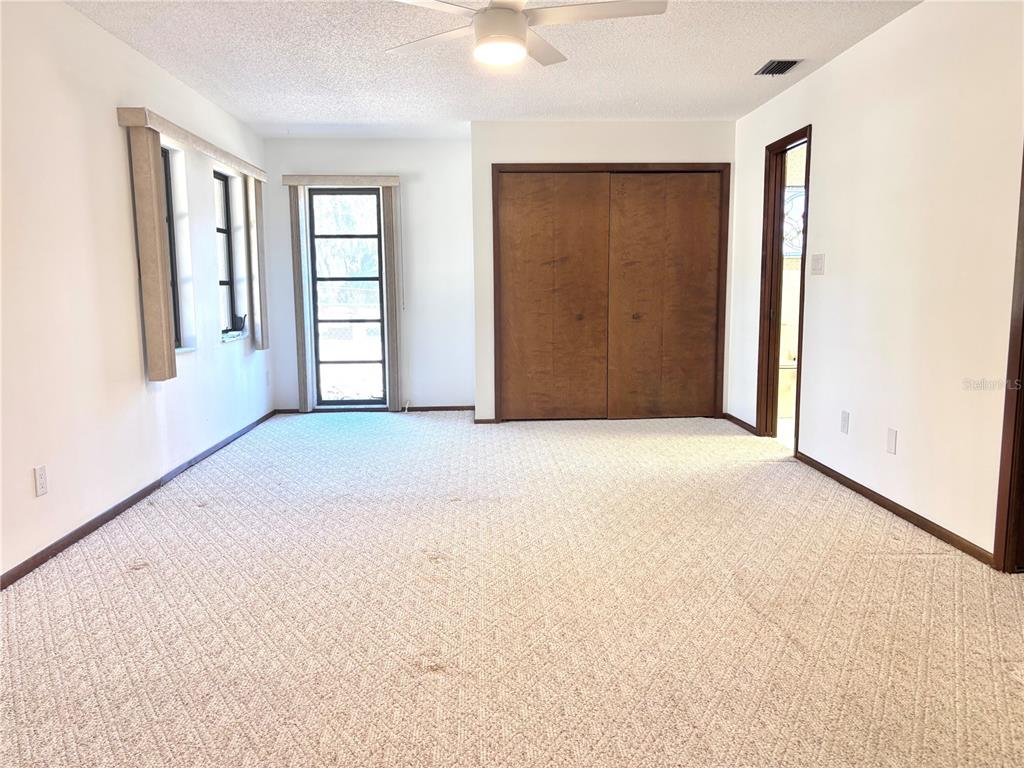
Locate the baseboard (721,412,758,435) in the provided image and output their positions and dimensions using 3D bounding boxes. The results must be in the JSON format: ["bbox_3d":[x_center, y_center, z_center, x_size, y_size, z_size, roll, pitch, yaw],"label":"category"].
[{"bbox_3d":[1.821,0.317,6.146,0.016,0.050,0.703,-1,7,-2],"label":"baseboard"}]

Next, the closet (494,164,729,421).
[{"bbox_3d":[0.816,-0.736,6.380,1.925,2.094,0.150,-1,7,-2],"label":"closet"}]

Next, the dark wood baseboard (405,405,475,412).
[{"bbox_3d":[-0.660,0.229,6.969,0.674,0.050,0.016,-1,7,-2],"label":"dark wood baseboard"}]

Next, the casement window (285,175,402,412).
[{"bbox_3d":[-1.466,-0.768,6.780,0.985,2.070,0.150,-1,7,-2],"label":"casement window"}]

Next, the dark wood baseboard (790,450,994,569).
[{"bbox_3d":[1.900,0.590,4.067,0.016,0.050,1.944,-1,7,-2],"label":"dark wood baseboard"}]

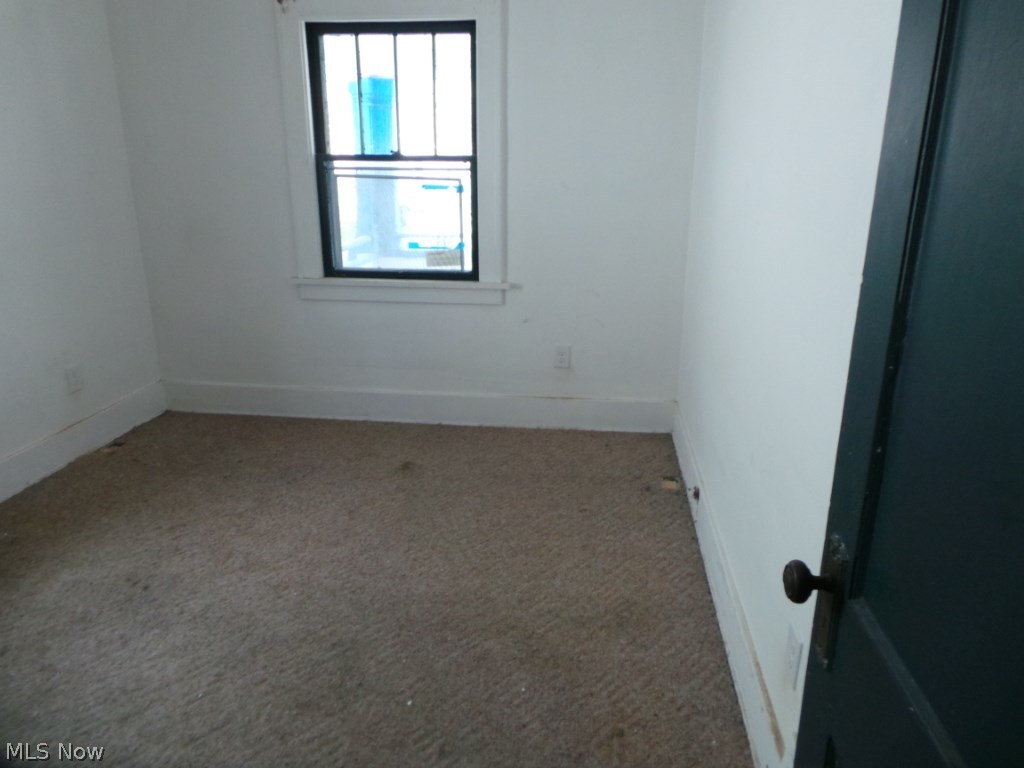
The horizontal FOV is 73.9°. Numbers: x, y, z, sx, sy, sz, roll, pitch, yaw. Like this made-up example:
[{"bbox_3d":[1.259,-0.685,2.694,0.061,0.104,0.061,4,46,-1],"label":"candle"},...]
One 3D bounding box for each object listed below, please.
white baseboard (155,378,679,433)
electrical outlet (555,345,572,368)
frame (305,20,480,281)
[{"bbox_3d":[-0.593,0.125,3.847,2.944,0.187,0.025,2,16,8],"label":"white baseboard"},{"bbox_3d":[0.277,-0.146,3.646,0.082,0.125,0.012,2,16,8],"label":"electrical outlet"},{"bbox_3d":[-0.588,-1.169,3.507,0.853,1.247,0.100,2,16,8],"label":"frame"}]

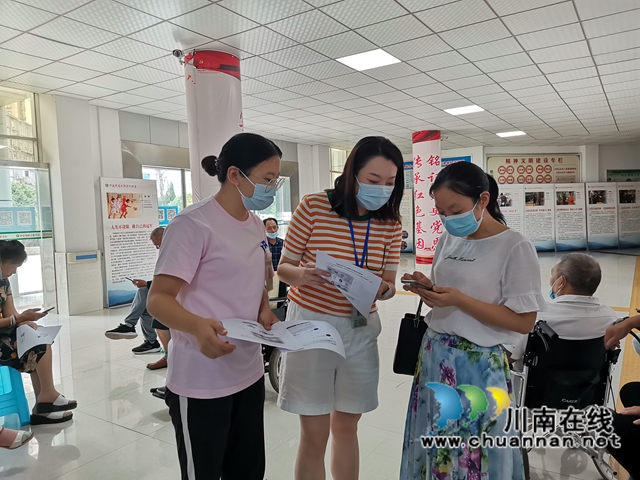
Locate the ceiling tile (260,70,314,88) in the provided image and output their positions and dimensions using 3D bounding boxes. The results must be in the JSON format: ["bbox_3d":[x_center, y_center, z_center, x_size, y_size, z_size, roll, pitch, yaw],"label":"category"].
[{"bbox_3d":[-0.443,-2.074,6.173,0.600,0.020,0.600,0,4,34],"label":"ceiling tile"}]

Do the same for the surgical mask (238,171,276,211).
[{"bbox_3d":[-0.200,-0.162,1.540,0.110,0.105,0.135,21,10,16],"label":"surgical mask"}]

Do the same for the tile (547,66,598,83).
[{"bbox_3d":[3.386,-2.206,6.451,0.600,0.020,0.600,0,4,34],"label":"tile"}]

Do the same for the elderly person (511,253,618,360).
[{"bbox_3d":[1.140,0.578,2.470,0.540,1.080,0.820,-2,3,-3],"label":"elderly person"}]

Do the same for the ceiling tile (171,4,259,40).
[{"bbox_3d":[-0.938,-1.948,4.299,0.600,0.020,0.600,0,4,34],"label":"ceiling tile"}]

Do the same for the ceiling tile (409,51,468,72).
[{"bbox_3d":[1.390,-2.096,5.623,0.600,0.020,0.600,0,4,34],"label":"ceiling tile"}]

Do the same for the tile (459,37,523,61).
[{"bbox_3d":[1.877,-2.095,5.274,0.600,0.020,0.600,0,4,34],"label":"tile"}]

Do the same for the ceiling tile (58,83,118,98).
[{"bbox_3d":[-3.101,-1.996,6.460,0.600,0.030,0.600,0,4,34],"label":"ceiling tile"}]

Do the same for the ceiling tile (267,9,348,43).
[{"bbox_3d":[-0.105,-1.983,4.464,0.600,0.030,0.600,0,4,34],"label":"ceiling tile"}]

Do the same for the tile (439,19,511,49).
[{"bbox_3d":[1.558,-2.054,4.795,0.600,0.030,0.600,0,4,34],"label":"tile"}]

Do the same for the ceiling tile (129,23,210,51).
[{"bbox_3d":[-1.437,-1.951,4.632,0.600,0.020,0.600,0,4,34],"label":"ceiling tile"}]

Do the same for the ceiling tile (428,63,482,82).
[{"bbox_3d":[1.722,-2.135,6.121,0.600,0.020,0.600,0,4,34],"label":"ceiling tile"}]

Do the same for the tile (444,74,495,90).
[{"bbox_3d":[2.051,-2.175,6.619,0.600,0.020,0.600,1,4,34],"label":"tile"}]

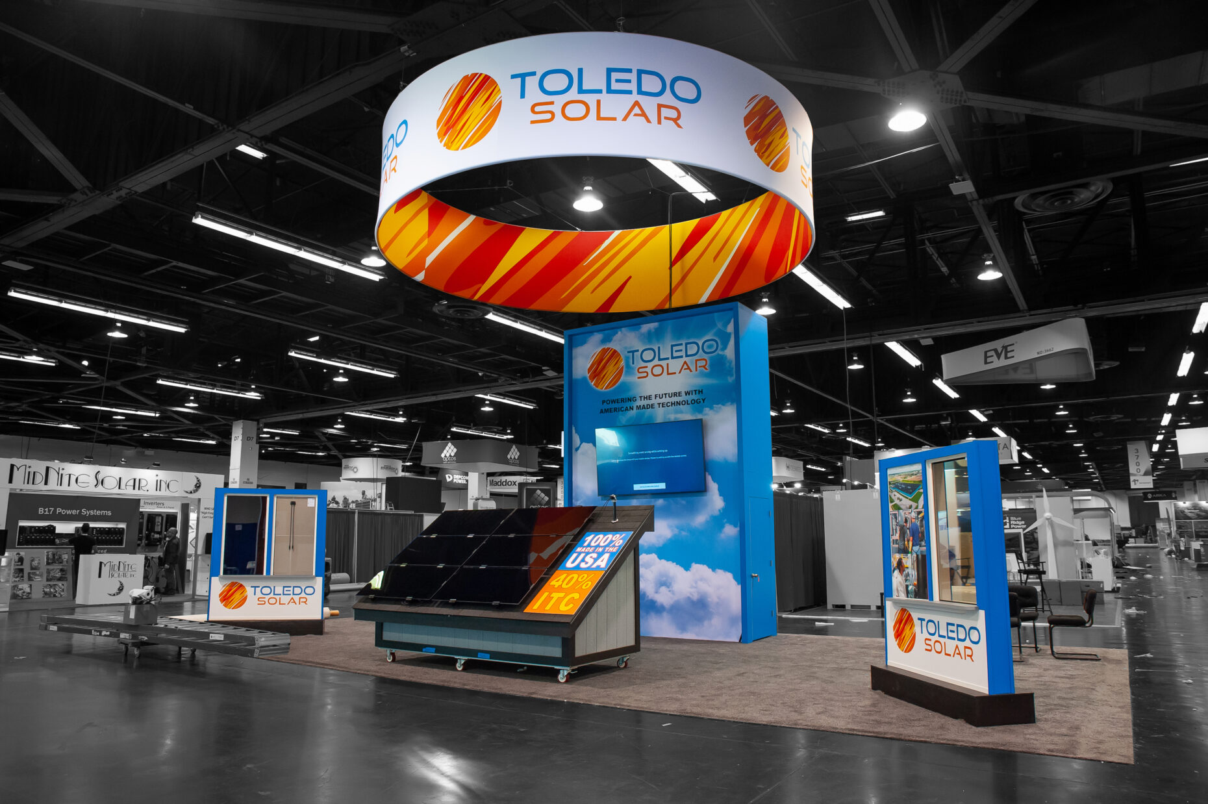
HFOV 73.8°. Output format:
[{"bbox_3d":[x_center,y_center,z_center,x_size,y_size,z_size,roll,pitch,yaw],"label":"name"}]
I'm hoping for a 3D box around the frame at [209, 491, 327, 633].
[{"bbox_3d":[-4.863,2.322,11.808,1.620,2.098,0.520,2,-10,-10],"label":"frame"}]

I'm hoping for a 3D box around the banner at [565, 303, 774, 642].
[{"bbox_3d":[0.970,1.142,12.676,3.090,4.810,1.190,-6,-11,32],"label":"banner"}]

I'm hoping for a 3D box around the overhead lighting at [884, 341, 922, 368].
[{"bbox_3d":[10.970,-1.805,29.394,0.300,0.160,4.870,-6,-11,32],"label":"overhead lighting"}]

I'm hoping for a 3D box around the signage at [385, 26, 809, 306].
[{"bbox_3d":[-0.121,-2.892,11.855,6.100,1.522,6.100,0,-10,0],"label":"signage"}]

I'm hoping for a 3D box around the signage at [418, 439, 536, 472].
[{"bbox_3d":[-7.078,3.228,46.907,4.370,1.240,5.770,-4,-10,22],"label":"signage"}]

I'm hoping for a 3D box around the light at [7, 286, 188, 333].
[{"bbox_3d":[-14.580,-2.619,23.599,0.300,0.160,4.870,-6,-11,32],"label":"light"}]

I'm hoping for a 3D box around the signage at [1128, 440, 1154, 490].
[{"bbox_3d":[33.955,3.974,50.952,1.150,2.920,0.060,-6,-11,32],"label":"signage"}]

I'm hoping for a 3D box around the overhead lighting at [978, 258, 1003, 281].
[{"bbox_3d":[9.840,-3.406,20.527,0.570,0.440,0.570,0,-10,0],"label":"overhead lighting"}]

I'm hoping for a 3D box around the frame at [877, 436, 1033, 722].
[{"bbox_3d":[2.837,1.468,6.834,0.525,2.109,1.500,2,-10,-10],"label":"frame"}]

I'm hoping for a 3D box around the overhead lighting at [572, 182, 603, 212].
[{"bbox_3d":[-0.326,-4.152,16.202,0.570,0.440,0.570,0,-10,0],"label":"overhead lighting"}]

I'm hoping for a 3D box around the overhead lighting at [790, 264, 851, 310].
[{"bbox_3d":[5.737,-3.101,21.311,0.320,0.140,4.850,-6,-11,32],"label":"overhead lighting"}]

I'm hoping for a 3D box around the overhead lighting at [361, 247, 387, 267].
[{"bbox_3d":[-5.352,-3.406,18.733,0.580,0.400,0.580,0,-9,0],"label":"overhead lighting"}]

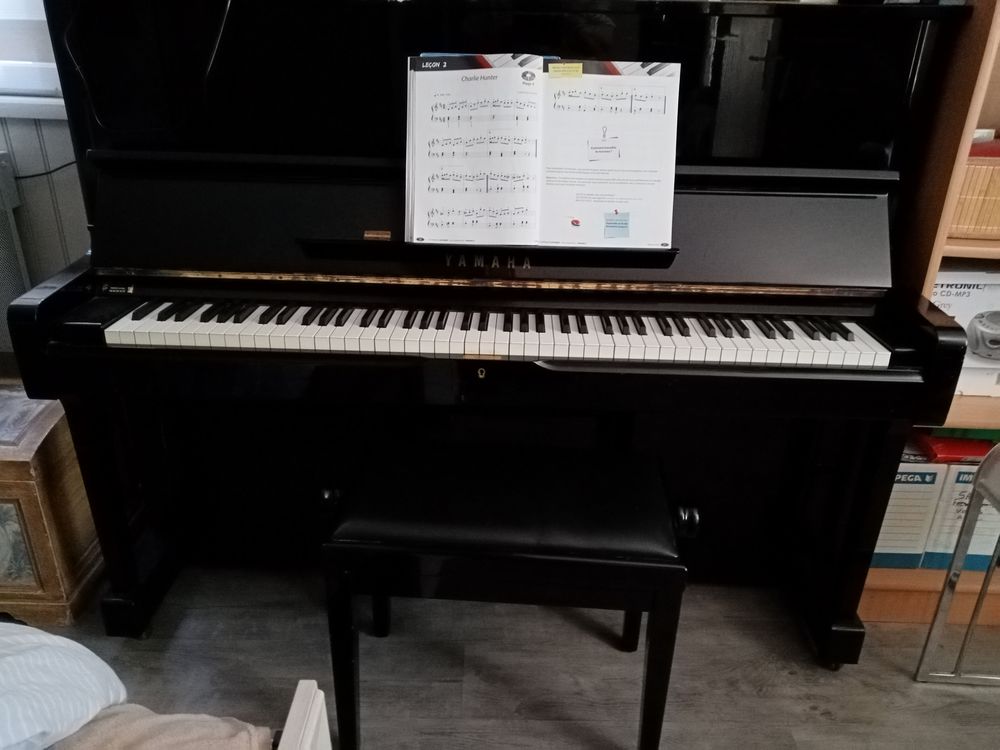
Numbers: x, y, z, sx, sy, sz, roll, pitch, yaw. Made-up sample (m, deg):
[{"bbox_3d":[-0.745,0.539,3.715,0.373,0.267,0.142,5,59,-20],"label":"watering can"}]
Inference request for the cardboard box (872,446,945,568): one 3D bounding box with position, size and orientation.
[{"bbox_3d":[0.871,0.243,1.781,0.155,0.264,0.330,2,24,2],"label":"cardboard box"}]

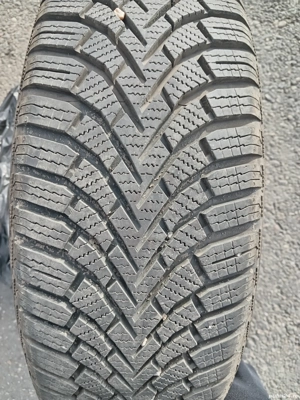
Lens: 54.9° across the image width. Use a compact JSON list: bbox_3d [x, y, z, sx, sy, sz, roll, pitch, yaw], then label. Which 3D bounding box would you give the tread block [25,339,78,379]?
[{"bbox_3d":[-0.077,0.125,0.231,0.044,0.027,0.011,18,25,-3],"label":"tread block"}]

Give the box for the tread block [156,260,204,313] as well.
[{"bbox_3d":[0.020,0.061,0.214,0.034,0.009,0.023,-39,102,5],"label":"tread block"}]

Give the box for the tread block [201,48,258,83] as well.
[{"bbox_3d":[0.063,-0.100,0.221,0.045,0.013,0.028,-3,73,-9],"label":"tread block"}]

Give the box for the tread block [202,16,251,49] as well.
[{"bbox_3d":[0.064,-0.139,0.243,0.042,0.010,0.029,-3,66,-14],"label":"tread block"}]

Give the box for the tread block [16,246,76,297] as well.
[{"bbox_3d":[-0.070,0.047,0.194,0.050,0.013,0.029,13,103,13],"label":"tread block"}]

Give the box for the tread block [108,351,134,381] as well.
[{"bbox_3d":[-0.020,0.129,0.229,0.010,0.009,0.033,-32,111,14],"label":"tread block"}]

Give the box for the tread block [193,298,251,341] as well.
[{"bbox_3d":[0.051,0.083,0.206,0.047,0.013,0.018,-13,111,-14],"label":"tread block"}]

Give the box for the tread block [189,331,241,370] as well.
[{"bbox_3d":[0.047,0.107,0.212,0.042,0.019,0.013,-13,23,-10],"label":"tread block"}]

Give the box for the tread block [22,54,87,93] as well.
[{"bbox_3d":[-0.068,-0.090,0.211,0.047,0.011,0.028,9,76,6],"label":"tread block"}]

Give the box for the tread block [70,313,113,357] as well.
[{"bbox_3d":[-0.044,0.105,0.226,0.015,0.009,0.039,-41,105,15],"label":"tread block"}]

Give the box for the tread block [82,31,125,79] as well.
[{"bbox_3d":[-0.030,-0.097,0.195,0.019,0.009,0.035,-44,76,-10],"label":"tread block"}]

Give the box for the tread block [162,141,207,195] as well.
[{"bbox_3d":[0.020,-0.020,0.184,0.037,0.009,0.017,-39,93,-7],"label":"tread block"}]

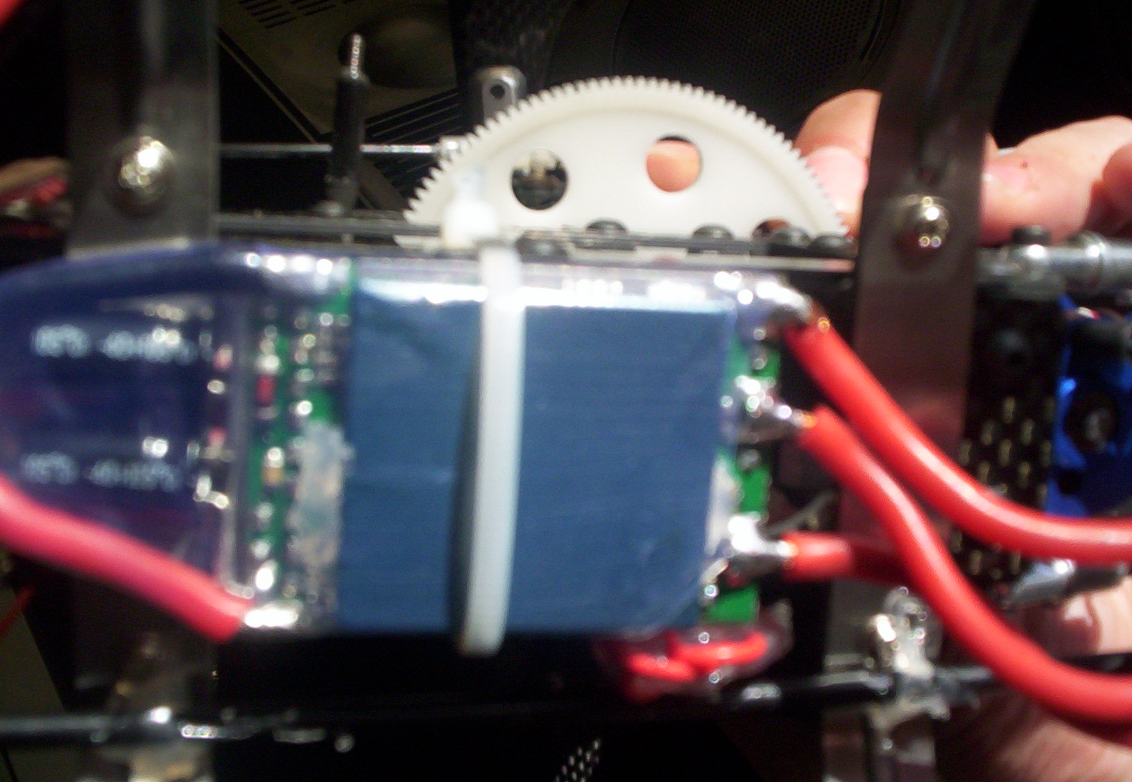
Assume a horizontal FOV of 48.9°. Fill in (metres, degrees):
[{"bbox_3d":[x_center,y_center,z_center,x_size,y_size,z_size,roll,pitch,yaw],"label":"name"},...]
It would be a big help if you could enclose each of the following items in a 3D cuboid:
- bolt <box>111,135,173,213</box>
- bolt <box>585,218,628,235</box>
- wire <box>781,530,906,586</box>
[{"bbox_3d":[-0.039,-0.020,0.114,0.006,0.006,0.003,3,12,-11],"label":"bolt"},{"bbox_3d":[0.005,-0.020,0.156,0.005,0.002,0.005,3,12,-11],"label":"bolt"},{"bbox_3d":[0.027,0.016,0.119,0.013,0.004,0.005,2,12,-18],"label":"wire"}]

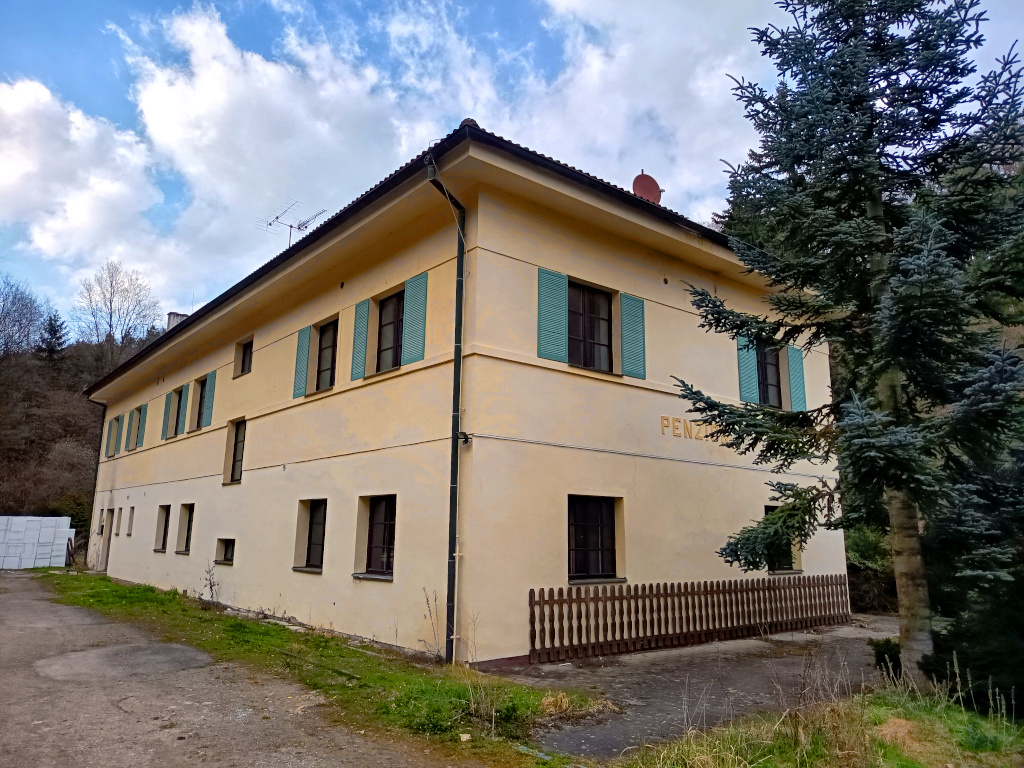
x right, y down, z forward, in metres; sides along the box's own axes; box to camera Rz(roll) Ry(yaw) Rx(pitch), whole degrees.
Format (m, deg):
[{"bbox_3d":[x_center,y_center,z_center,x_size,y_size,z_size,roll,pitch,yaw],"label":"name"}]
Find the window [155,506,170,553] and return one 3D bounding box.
[{"bbox_3d":[-9.788,4.098,20.218,0.180,1.240,1.140,11,-16,-40],"label":"window"}]

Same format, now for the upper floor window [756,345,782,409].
[{"bbox_3d":[5.299,-0.197,14.841,1.215,1.474,0.116,10,-15,-37],"label":"upper floor window"}]

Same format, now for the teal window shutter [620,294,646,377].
[{"bbox_3d":[2.088,-0.806,12.075,0.592,1.436,0.050,10,-15,-37],"label":"teal window shutter"}]

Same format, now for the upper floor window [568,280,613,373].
[{"bbox_3d":[1.231,-0.905,11.701,1.203,1.474,0.116,10,-15,-37],"label":"upper floor window"}]

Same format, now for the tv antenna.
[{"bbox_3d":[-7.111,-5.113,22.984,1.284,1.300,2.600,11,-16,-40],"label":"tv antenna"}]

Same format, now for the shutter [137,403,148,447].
[{"bbox_3d":[-12.225,1.387,23.487,0.050,1.436,0.621,11,-15,-39],"label":"shutter"}]

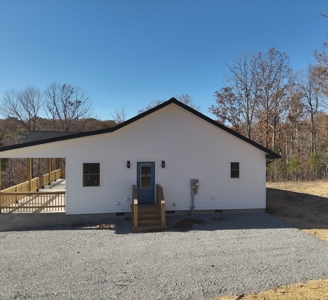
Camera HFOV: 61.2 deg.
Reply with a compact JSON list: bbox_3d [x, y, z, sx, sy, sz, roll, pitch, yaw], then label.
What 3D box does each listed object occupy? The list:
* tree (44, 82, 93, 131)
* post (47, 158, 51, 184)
[{"bbox_3d":[-15.800,-3.200,46.000,8.000,16.000,8.000,0,0,-20],"label":"tree"},{"bbox_3d":[-8.940,1.540,21.600,0.200,2.470,0.200,0,0,-9],"label":"post"}]

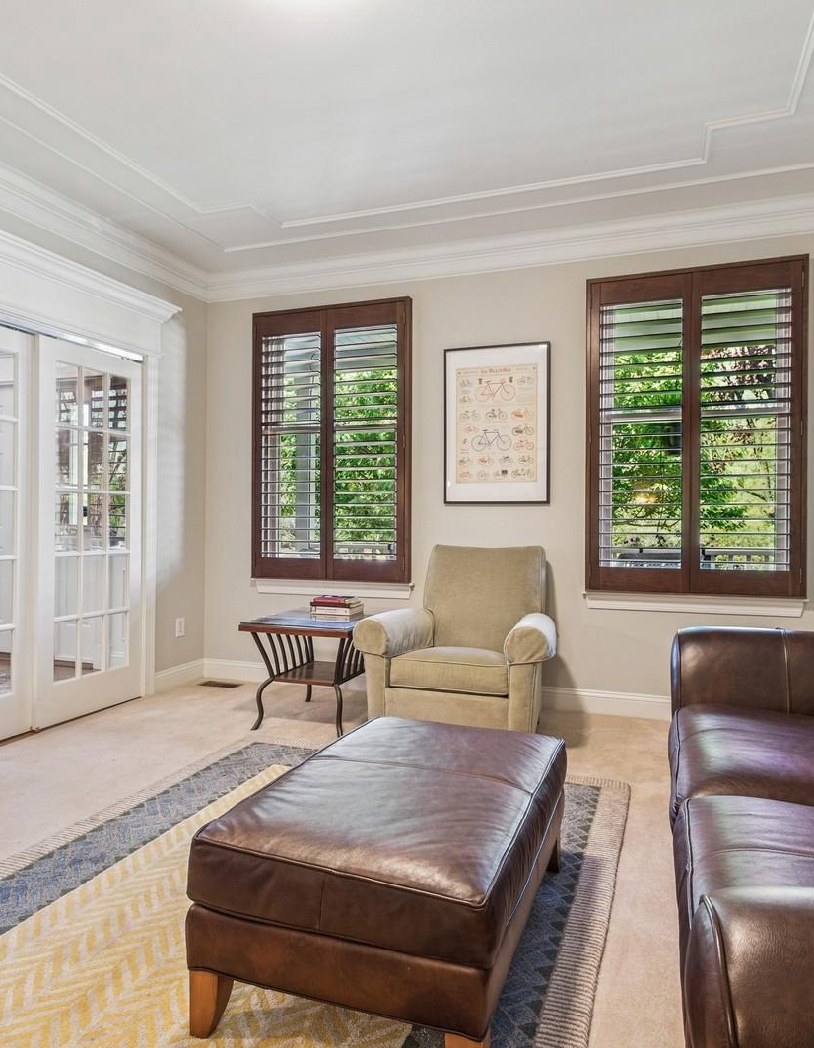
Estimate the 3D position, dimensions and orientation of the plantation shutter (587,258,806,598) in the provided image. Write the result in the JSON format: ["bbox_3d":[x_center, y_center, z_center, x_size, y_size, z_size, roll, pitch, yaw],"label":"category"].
[{"bbox_3d":[1.542,-0.495,4.019,1.110,1.764,0.080,0,0,20],"label":"plantation shutter"}]

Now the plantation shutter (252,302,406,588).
[{"bbox_3d":[-0.494,-0.511,4.770,1.103,1.751,0.060,1,1,21],"label":"plantation shutter"}]

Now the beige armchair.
[{"bbox_3d":[0.326,0.595,3.857,0.926,0.952,0.856,0,0,20],"label":"beige armchair"}]

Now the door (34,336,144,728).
[{"bbox_3d":[-1.787,0.050,4.194,0.042,2.024,0.828,0,0,20],"label":"door"}]

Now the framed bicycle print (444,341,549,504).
[{"bbox_3d":[0.530,-0.583,4.410,0.635,0.948,0.025,0,0,20],"label":"framed bicycle print"}]

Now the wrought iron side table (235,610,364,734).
[{"bbox_3d":[-0.464,0.794,4.100,0.654,0.545,0.703,0,0,20],"label":"wrought iron side table"}]

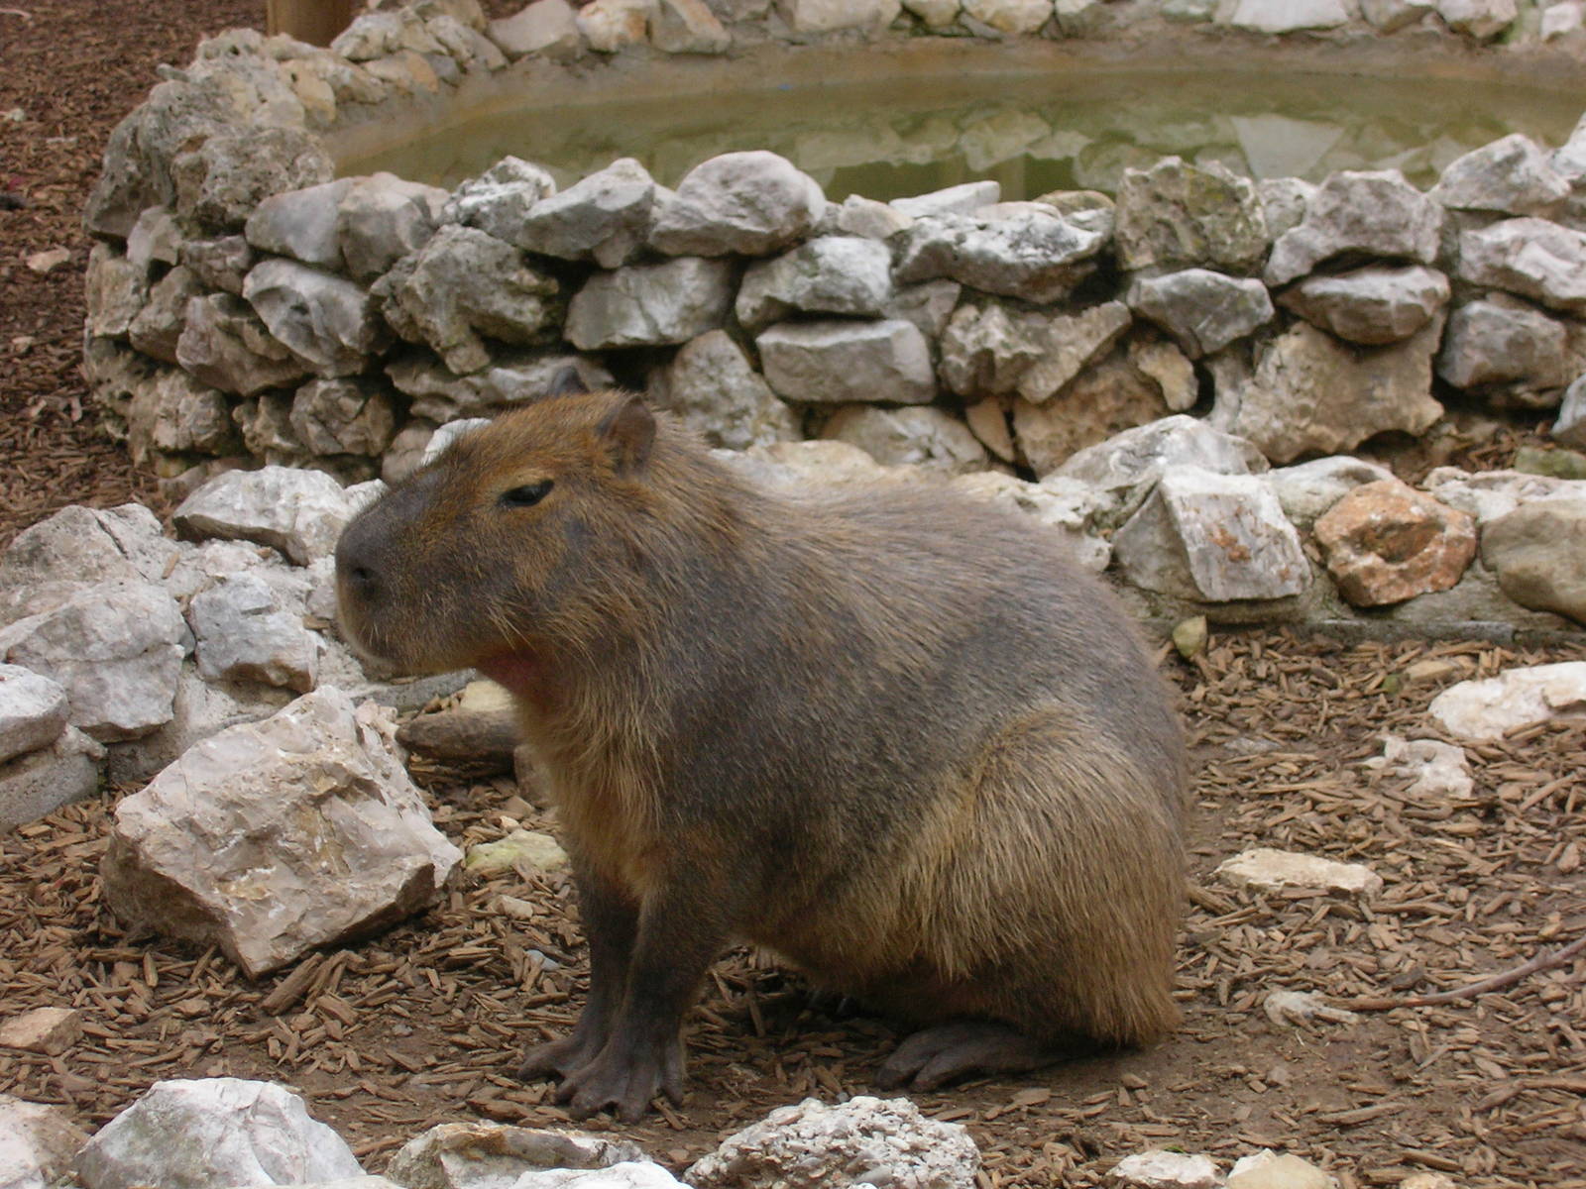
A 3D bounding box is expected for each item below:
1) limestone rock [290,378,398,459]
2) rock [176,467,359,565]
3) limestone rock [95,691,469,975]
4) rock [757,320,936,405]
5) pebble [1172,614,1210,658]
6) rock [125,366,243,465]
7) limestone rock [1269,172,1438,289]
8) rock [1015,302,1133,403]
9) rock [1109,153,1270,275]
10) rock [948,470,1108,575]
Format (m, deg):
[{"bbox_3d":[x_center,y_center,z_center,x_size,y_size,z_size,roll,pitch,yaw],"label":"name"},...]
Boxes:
[{"bbox_3d":[-0.625,-0.246,6.702,0.141,0.106,0.113,3,15,12],"label":"limestone rock"},{"bbox_3d":[-0.644,-0.096,5.862,0.220,0.110,0.170,-3,13,-15],"label":"rock"},{"bbox_3d":[-0.499,0.228,4.705,0.310,0.225,0.260,3,13,15],"label":"limestone rock"},{"bbox_3d":[0.076,-0.325,6.740,0.271,0.105,0.180,0,13,1],"label":"rock"},{"bbox_3d":[0.470,0.050,5.673,0.044,0.050,0.031,0,14,0],"label":"pebble"},{"bbox_3d":[-0.984,-0.286,7.773,0.184,0.155,0.184,0,12,0],"label":"rock"},{"bbox_3d":[0.926,-0.606,7.947,0.295,0.192,0.221,0,12,0],"label":"limestone rock"},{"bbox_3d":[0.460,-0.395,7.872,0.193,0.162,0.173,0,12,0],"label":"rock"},{"bbox_3d":[0.656,-0.622,7.921,0.257,0.196,0.218,0,12,0],"label":"rock"},{"bbox_3d":[0.331,-0.101,6.716,0.225,0.138,0.180,0,12,0],"label":"rock"}]

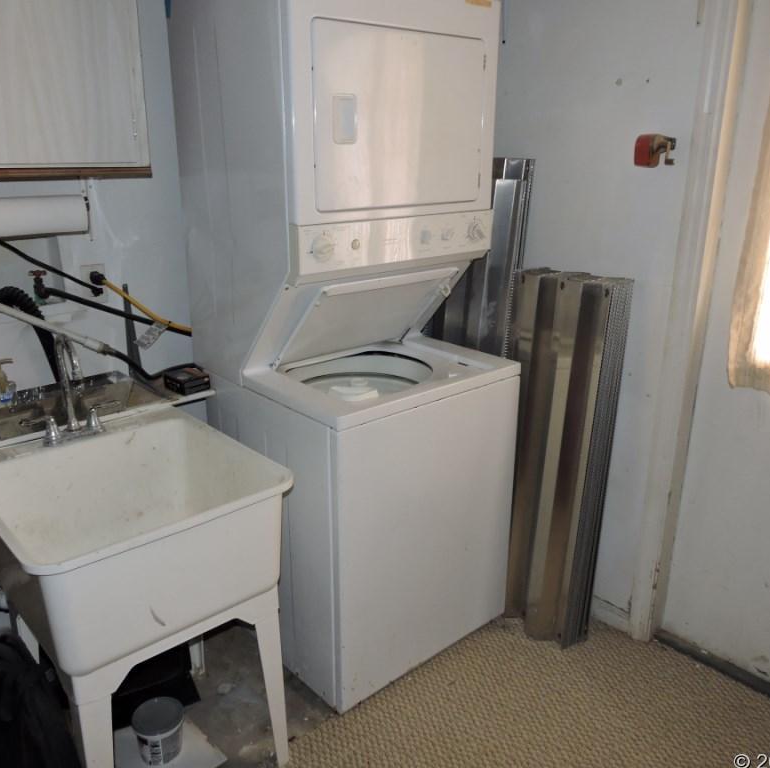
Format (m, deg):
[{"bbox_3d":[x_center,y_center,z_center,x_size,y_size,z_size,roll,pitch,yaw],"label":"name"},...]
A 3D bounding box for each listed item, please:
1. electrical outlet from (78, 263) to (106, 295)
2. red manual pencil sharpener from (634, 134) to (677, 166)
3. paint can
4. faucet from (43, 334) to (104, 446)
[{"bbox_3d":[-0.855,-0.298,2.082,0.070,0.114,0.012,-15,24,-39],"label":"electrical outlet"},{"bbox_3d":[0.715,-0.615,1.870,0.066,0.082,0.092,-15,24,-39],"label":"red manual pencil sharpener"},{"bbox_3d":[-0.570,0.885,1.805,0.128,0.104,0.128,0,18,0],"label":"paint can"},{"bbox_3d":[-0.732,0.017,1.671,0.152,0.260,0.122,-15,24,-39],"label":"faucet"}]

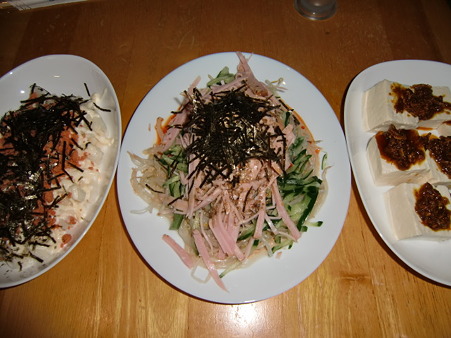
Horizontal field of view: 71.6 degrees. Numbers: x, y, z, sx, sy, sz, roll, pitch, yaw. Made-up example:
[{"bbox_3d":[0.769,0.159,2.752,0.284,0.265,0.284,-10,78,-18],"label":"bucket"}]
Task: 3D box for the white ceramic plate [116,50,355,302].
[{"bbox_3d":[0.008,-0.007,0.333,0.235,0.032,0.277,-2,65,2],"label":"white ceramic plate"}]

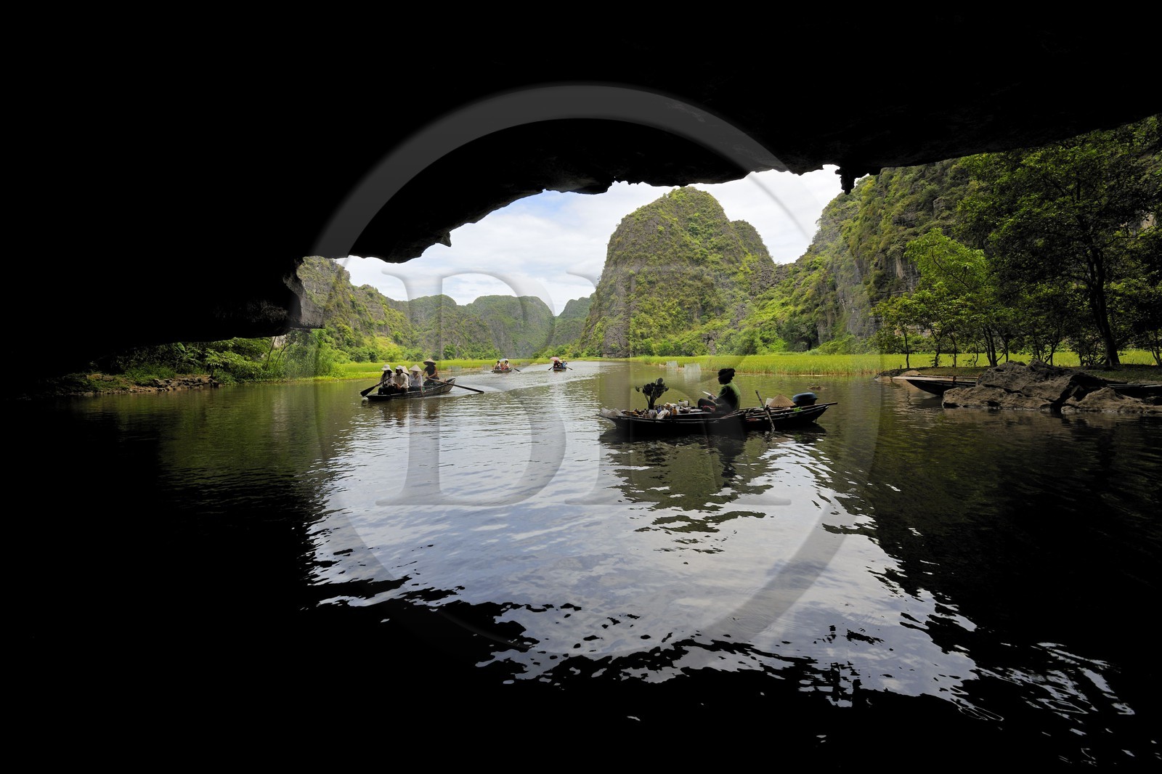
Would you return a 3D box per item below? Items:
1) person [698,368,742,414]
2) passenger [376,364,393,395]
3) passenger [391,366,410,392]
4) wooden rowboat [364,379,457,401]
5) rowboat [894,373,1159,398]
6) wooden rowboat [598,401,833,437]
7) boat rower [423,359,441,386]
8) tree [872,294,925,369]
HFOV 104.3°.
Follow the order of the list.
[{"bbox_3d":[2.496,0.061,8.150,0.740,0.810,0.520,-1,4,-13],"label":"person"},{"bbox_3d":[-5.695,-0.210,13.100,0.480,0.860,0.620,1,4,18],"label":"passenger"},{"bbox_3d":[-5.255,-0.211,13.150,0.500,0.840,0.620,1,4,18],"label":"passenger"},{"bbox_3d":[-5.000,0.144,14.200,1.050,0.550,4.200,1,4,15],"label":"wooden rowboat"},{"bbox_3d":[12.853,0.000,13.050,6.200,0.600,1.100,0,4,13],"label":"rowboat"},{"bbox_3d":[2.520,0.534,8.100,4.600,0.480,1.050,-1,4,-12],"label":"wooden rowboat"},{"bbox_3d":[-4.856,-0.458,14.700,0.550,0.880,0.680,1,4,18],"label":"boat rower"},{"bbox_3d":[18.299,-3.211,26.000,2.800,4.200,2.800,0,4,0],"label":"tree"}]

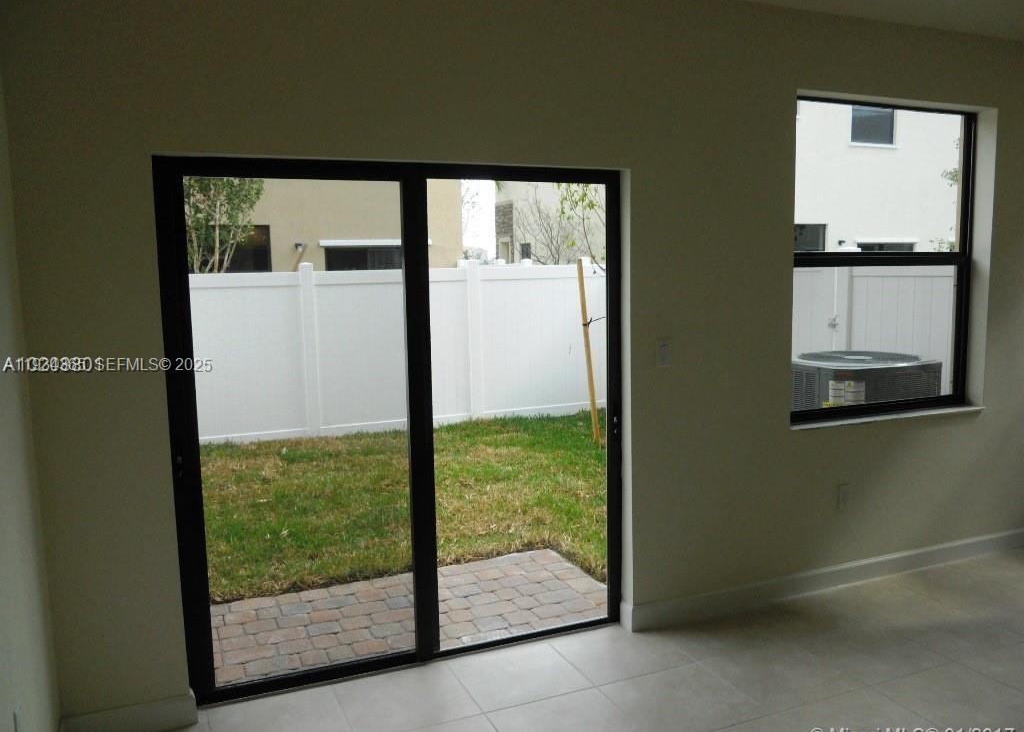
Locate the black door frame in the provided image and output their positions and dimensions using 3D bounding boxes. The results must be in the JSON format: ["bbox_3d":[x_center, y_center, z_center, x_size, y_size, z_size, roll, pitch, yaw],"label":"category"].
[{"bbox_3d":[-0.383,0.214,3.349,1.835,2.015,0.100,-4,7,-23],"label":"black door frame"}]

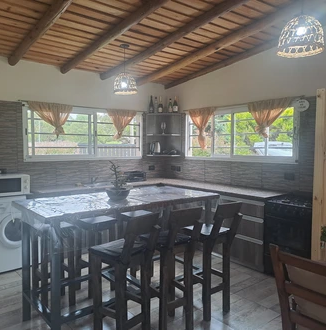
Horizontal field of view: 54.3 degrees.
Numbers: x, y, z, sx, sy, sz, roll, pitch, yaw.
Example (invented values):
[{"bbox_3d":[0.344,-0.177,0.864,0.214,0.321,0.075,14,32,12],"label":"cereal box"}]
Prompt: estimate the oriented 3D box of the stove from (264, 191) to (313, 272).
[{"bbox_3d":[1.591,0.843,3.673,0.580,0.880,0.552,-3,4,-40],"label":"stove"}]

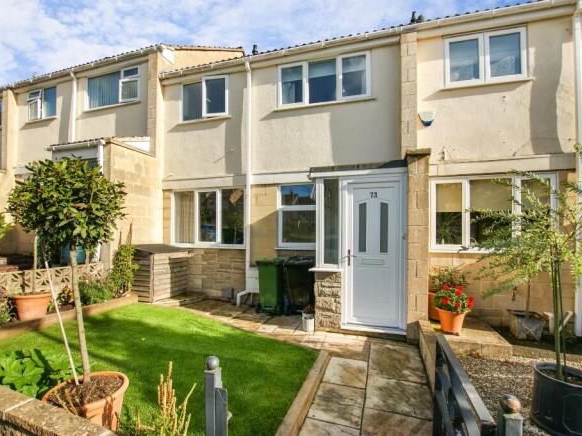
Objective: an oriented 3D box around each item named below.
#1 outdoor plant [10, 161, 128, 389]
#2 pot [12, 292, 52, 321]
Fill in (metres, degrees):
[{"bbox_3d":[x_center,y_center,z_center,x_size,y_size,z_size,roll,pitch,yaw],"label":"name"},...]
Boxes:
[{"bbox_3d":[-1.488,0.364,1.860,0.620,1.540,0.620,0,0,18],"label":"outdoor plant"},{"bbox_3d":[-3.601,1.238,3.800,0.390,0.370,0.390,0,0,0],"label":"pot"}]

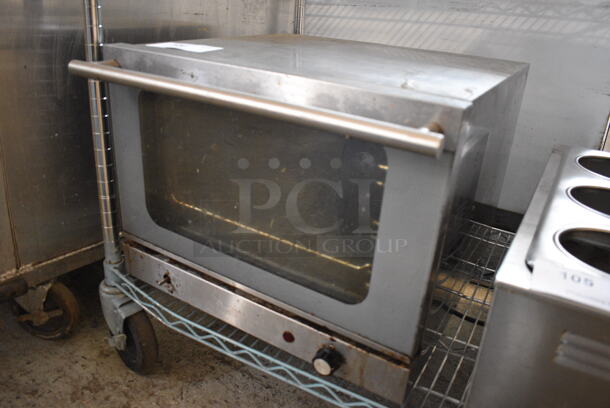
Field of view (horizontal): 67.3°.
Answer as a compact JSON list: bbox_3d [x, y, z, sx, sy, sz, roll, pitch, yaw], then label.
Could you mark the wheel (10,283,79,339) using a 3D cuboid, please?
[{"bbox_3d":[-0.501,0.192,0.884,0.126,0.138,0.062,6,22,3],"label":"wheel"}]

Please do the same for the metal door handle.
[{"bbox_3d":[-0.082,-0.117,0.495,0.473,0.019,0.064,17,26,25],"label":"metal door handle"}]

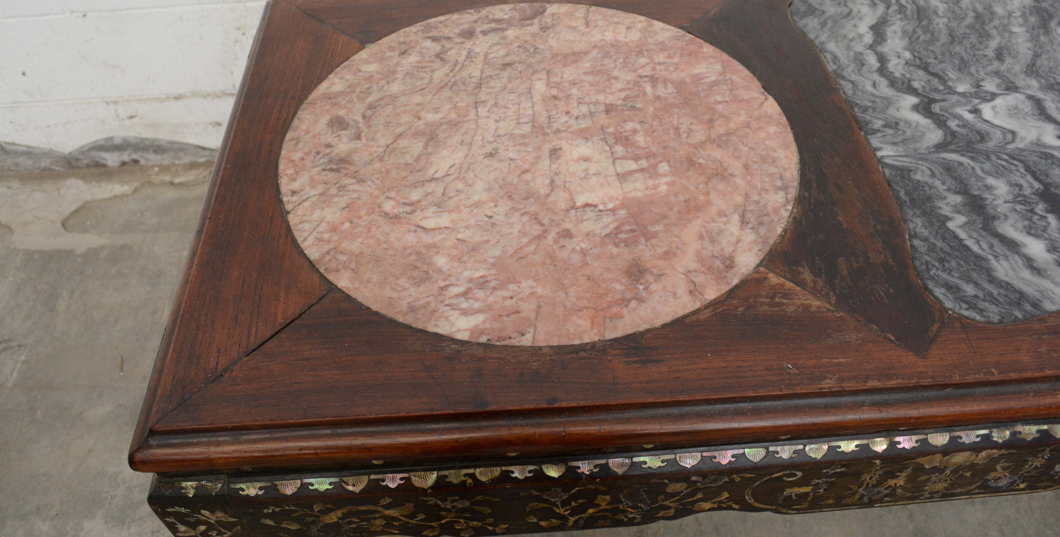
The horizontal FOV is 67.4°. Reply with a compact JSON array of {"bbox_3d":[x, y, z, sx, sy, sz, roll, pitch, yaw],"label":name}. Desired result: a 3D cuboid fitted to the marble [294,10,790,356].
[{"bbox_3d":[0.006,-0.098,0.636,0.405,0.020,0.405,-3,49,-1],"label":"marble"}]

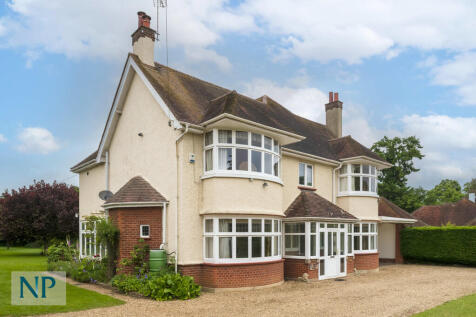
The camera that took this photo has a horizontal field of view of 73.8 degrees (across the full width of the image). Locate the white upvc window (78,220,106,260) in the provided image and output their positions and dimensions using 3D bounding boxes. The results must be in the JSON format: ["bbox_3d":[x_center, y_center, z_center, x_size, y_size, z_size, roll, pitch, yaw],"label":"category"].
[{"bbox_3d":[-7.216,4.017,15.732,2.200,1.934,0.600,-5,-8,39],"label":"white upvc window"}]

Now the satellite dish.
[{"bbox_3d":[-5.850,1.670,14.100,0.650,0.500,0.400,2,-5,-18],"label":"satellite dish"}]

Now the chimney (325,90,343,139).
[{"bbox_3d":[5.750,-2.620,19.000,0.650,2.750,1.000,4,-6,-39],"label":"chimney"}]

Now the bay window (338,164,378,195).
[{"bbox_3d":[6.512,1.258,16.765,2.400,1.584,1.200,5,-8,-40],"label":"bay window"}]

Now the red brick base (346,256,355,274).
[{"bbox_3d":[4.900,4.630,13.750,0.500,0.700,0.300,4,-6,-39],"label":"red brick base"}]

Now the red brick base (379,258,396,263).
[{"bbox_3d":[8.950,6.120,18.950,1.600,0.250,0.300,4,-6,-39],"label":"red brick base"}]

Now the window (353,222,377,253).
[{"bbox_3d":[6.496,4.174,16.784,2.300,1.524,1.150,5,-8,-40],"label":"window"}]

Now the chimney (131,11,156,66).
[{"bbox_3d":[-3.650,-4.630,12.300,0.650,2.100,1.000,4,-6,-39],"label":"chimney"}]

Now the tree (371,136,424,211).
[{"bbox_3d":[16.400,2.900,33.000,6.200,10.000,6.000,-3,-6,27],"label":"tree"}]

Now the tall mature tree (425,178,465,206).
[{"bbox_3d":[35.719,8.843,55.000,6.800,10.600,6.500,-4,-7,33],"label":"tall mature tree"}]

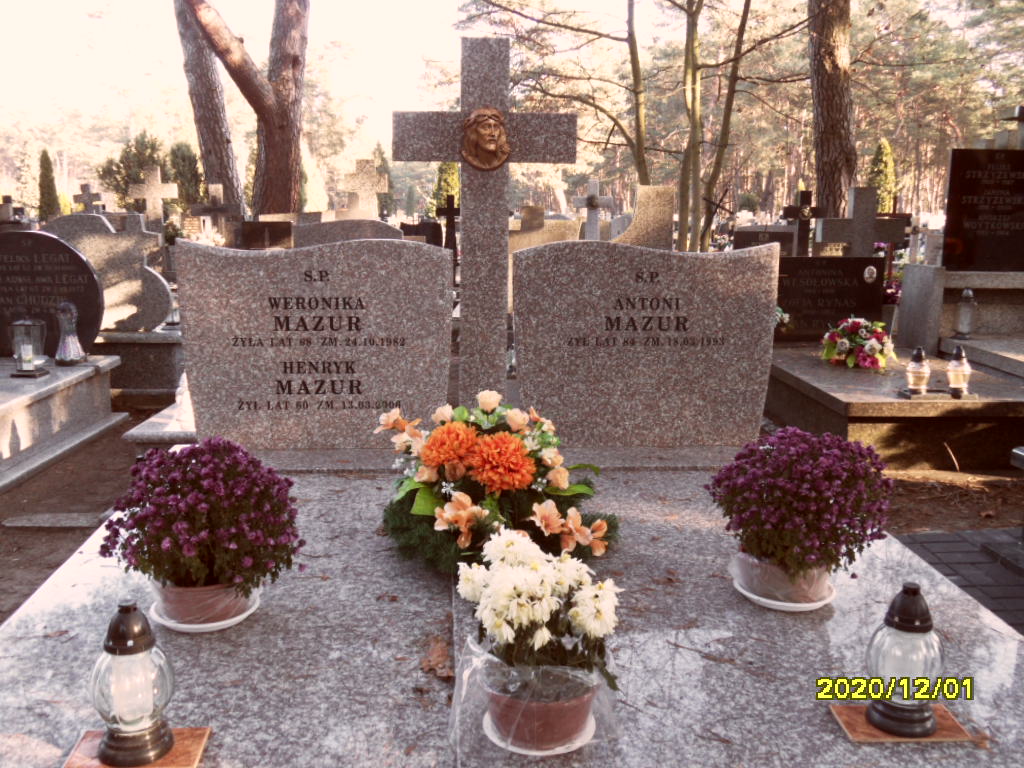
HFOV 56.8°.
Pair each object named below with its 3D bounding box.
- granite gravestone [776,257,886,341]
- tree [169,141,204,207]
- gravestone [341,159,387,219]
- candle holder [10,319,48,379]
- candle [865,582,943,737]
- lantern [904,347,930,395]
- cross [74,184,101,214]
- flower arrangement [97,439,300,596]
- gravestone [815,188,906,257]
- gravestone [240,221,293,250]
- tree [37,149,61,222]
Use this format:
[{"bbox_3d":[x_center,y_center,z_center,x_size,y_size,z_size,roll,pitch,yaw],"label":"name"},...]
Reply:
[{"bbox_3d":[2.095,-0.578,6.419,0.870,0.570,0.100,0,11,-4],"label":"granite gravestone"},{"bbox_3d":[-8.293,-4.861,24.249,0.860,2.523,0.860,0,11,-4],"label":"tree"},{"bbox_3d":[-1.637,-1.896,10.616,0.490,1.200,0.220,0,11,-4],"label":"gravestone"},{"bbox_3d":[-2.556,-0.196,4.994,0.148,0.297,0.148,0,11,-4],"label":"candle holder"},{"bbox_3d":[0.653,0.443,1.560,0.127,0.242,0.127,0,11,-4],"label":"candle"},{"bbox_3d":[2.058,-0.080,4.778,0.125,0.240,0.125,0,11,-4],"label":"lantern"},{"bbox_3d":[-8.980,-3.740,20.172,0.570,1.000,0.150,0,11,-4],"label":"cross"},{"bbox_3d":[-0.618,0.250,1.863,0.400,0.300,0.380,0,11,-4],"label":"flower arrangement"},{"bbox_3d":[2.715,-1.016,7.482,0.670,1.050,0.160,0,11,-4],"label":"gravestone"},{"bbox_3d":[-2.990,-1.665,11.613,0.620,0.650,0.100,0,11,-4],"label":"gravestone"},{"bbox_3d":[-9.804,-3.875,20.212,0.520,2.200,0.520,0,11,-4],"label":"tree"}]

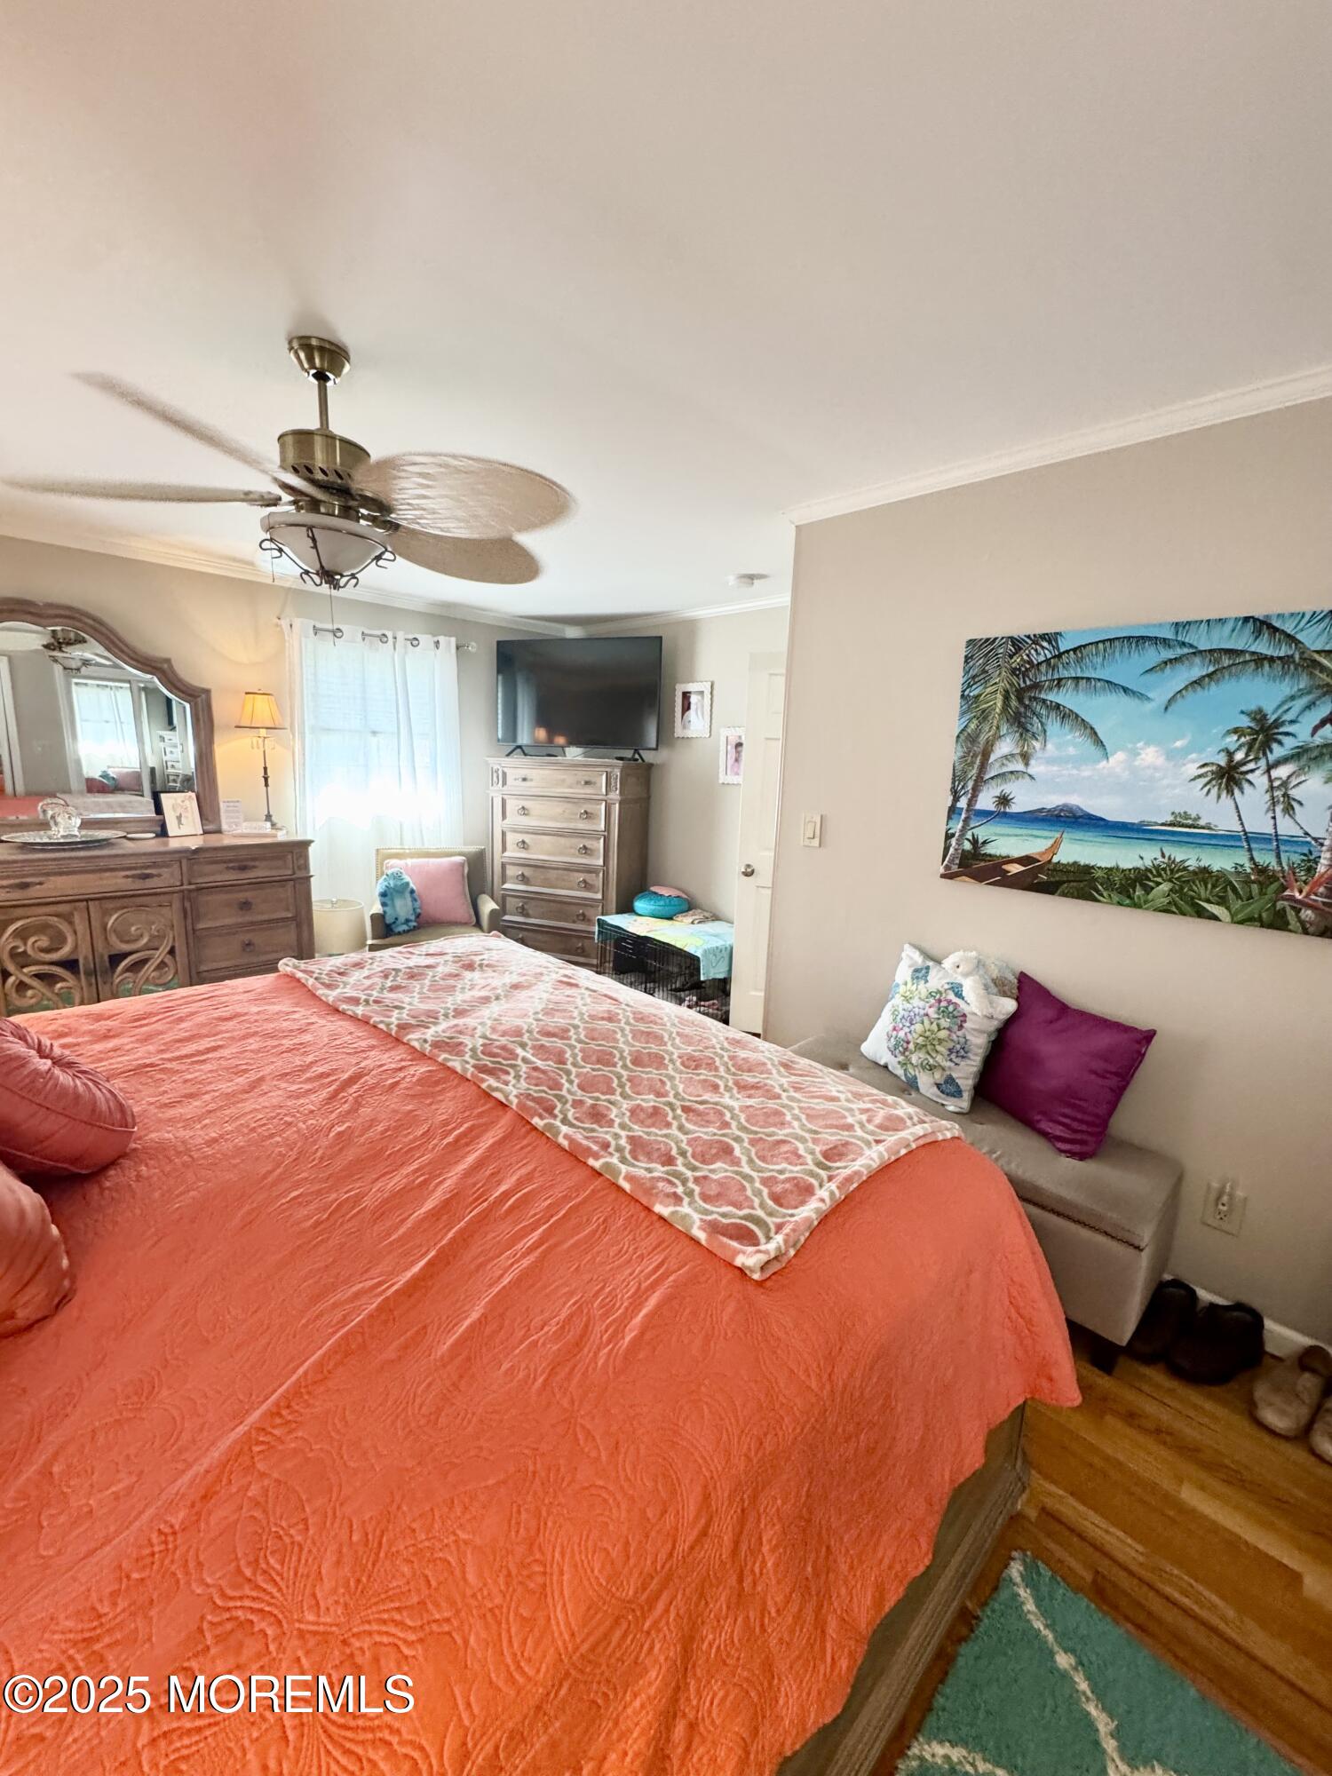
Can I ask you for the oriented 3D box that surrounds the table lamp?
[{"bbox_3d":[-2.096,-0.667,3.768,0.255,0.715,0.255,-9,15,-44],"label":"table lamp"}]

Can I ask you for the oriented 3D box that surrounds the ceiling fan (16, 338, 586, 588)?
[{"bbox_3d":[-0.806,-0.996,1.706,1.280,0.530,1.280,-9,15,-44],"label":"ceiling fan"}]

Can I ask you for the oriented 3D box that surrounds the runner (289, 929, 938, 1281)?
[{"bbox_3d":[-0.299,0.351,1.820,0.670,0.090,1.860,-9,15,-44],"label":"runner"}]

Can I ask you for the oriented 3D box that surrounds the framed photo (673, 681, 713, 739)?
[{"bbox_3d":[0.171,-1.161,4.704,0.030,0.355,0.310,-9,15,-44],"label":"framed photo"}]

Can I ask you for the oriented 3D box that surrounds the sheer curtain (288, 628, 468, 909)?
[{"bbox_3d":[-1.767,-0.690,4.487,1.060,1.760,0.120,-9,15,-44],"label":"sheer curtain"}]

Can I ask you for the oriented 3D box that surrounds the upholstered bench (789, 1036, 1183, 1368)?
[{"bbox_3d":[0.878,0.913,2.330,0.410,0.457,1.200,-9,15,-44],"label":"upholstered bench"}]

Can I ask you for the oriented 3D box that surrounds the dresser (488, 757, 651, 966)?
[{"bbox_3d":[-0.659,-0.129,4.939,1.000,1.465,0.480,6,11,21],"label":"dresser"}]

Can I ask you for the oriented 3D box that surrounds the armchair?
[{"bbox_3d":[-1.379,0.246,4.308,0.730,0.910,0.690,-2,11,-20],"label":"armchair"}]

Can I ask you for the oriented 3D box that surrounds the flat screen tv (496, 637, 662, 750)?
[{"bbox_3d":[-0.597,-1.290,4.768,1.230,0.700,0.080,6,11,20],"label":"flat screen tv"}]

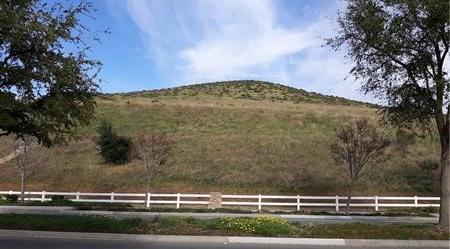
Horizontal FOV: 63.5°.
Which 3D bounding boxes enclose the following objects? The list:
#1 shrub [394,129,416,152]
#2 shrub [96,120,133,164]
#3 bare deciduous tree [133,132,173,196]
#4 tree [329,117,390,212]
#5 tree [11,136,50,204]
[{"bbox_3d":[21.205,1.872,42.738,2.580,2.840,2.460,0,-10,0],"label":"shrub"},{"bbox_3d":[-11.508,1.851,37.887,3.750,4.610,3.560,0,-10,0],"label":"shrub"},{"bbox_3d":[-4.772,2.957,24.112,2.720,4.910,2.580,0,-10,0],"label":"bare deciduous tree"},{"bbox_3d":[8.528,2.532,22.897,3.780,5.920,3.590,0,-10,0],"label":"tree"},{"bbox_3d":[-13.541,3.087,25.393,2.860,4.680,2.720,0,-10,0],"label":"tree"}]

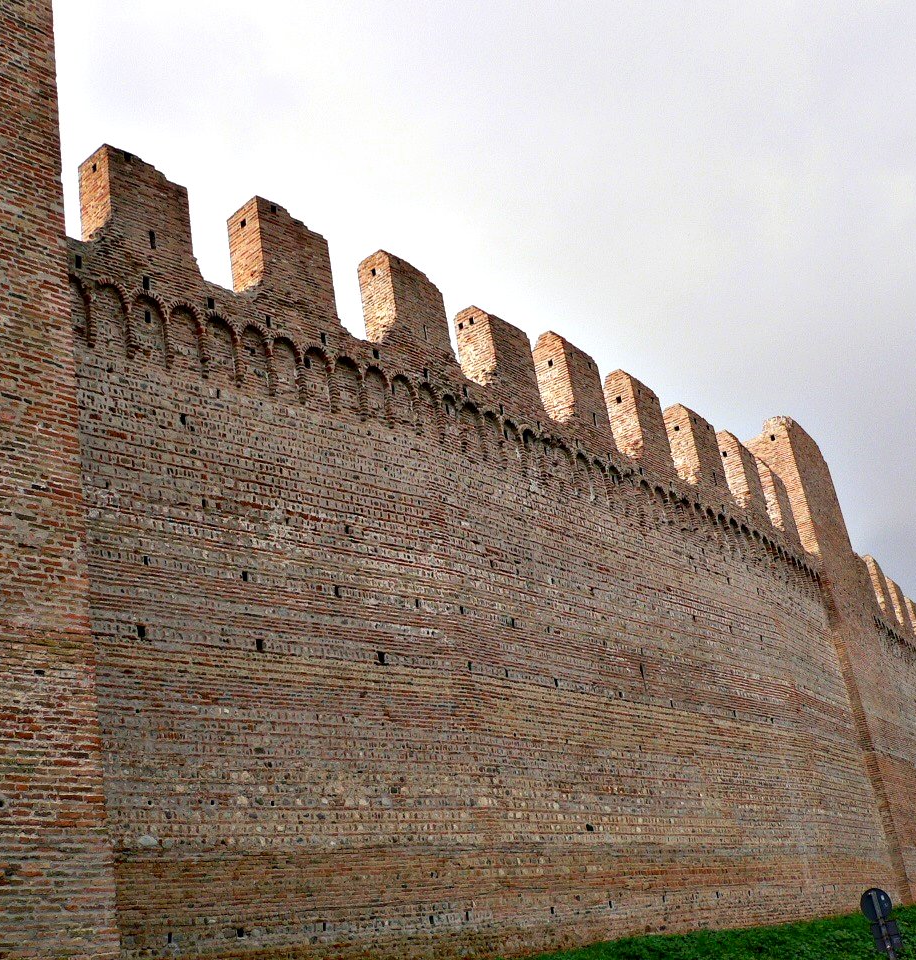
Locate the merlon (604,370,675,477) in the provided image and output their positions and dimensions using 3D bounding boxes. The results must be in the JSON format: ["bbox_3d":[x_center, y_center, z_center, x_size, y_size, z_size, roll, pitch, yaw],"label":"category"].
[{"bbox_3d":[5.263,-1.515,38.259,1.026,3.096,1.656,-23,-26,33],"label":"merlon"}]

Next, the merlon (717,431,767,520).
[{"bbox_3d":[9.447,0.046,43.615,1.026,2.880,1.836,-20,-25,27],"label":"merlon"}]

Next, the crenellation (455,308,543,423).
[{"bbox_3d":[1.008,-2.966,33.008,1.026,2.700,1.800,-23,-26,33],"label":"crenellation"}]

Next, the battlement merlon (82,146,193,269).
[{"bbox_3d":[-6.308,-5.092,25.453,1.890,2.286,1.044,14,-31,-43],"label":"battlement merlon"}]

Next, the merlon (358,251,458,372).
[{"bbox_3d":[-1.245,-3.873,30.372,1.782,2.754,1.026,14,-31,-43],"label":"merlon"}]

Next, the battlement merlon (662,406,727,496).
[{"bbox_3d":[7.394,-0.797,40.895,1.026,2.880,1.710,-23,-26,33],"label":"battlement merlon"}]

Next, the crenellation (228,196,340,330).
[{"bbox_3d":[-3.769,-4.454,27.911,1.980,2.664,1.044,14,-31,-43],"label":"crenellation"}]

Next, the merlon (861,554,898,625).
[{"bbox_3d":[19.034,5.064,59.354,1.026,2.736,2.070,-19,-24,25],"label":"merlon"}]

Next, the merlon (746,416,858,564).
[{"bbox_3d":[13.290,1.163,50.875,2.250,5.670,5.346,-20,-25,27],"label":"merlon"}]

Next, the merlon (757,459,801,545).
[{"bbox_3d":[11.174,0.959,46.224,1.026,2.790,1.548,-20,-25,27],"label":"merlon"}]

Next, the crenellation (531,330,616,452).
[{"bbox_3d":[3.064,-2.368,35.609,1.026,3.060,1.764,-23,-26,33],"label":"crenellation"}]

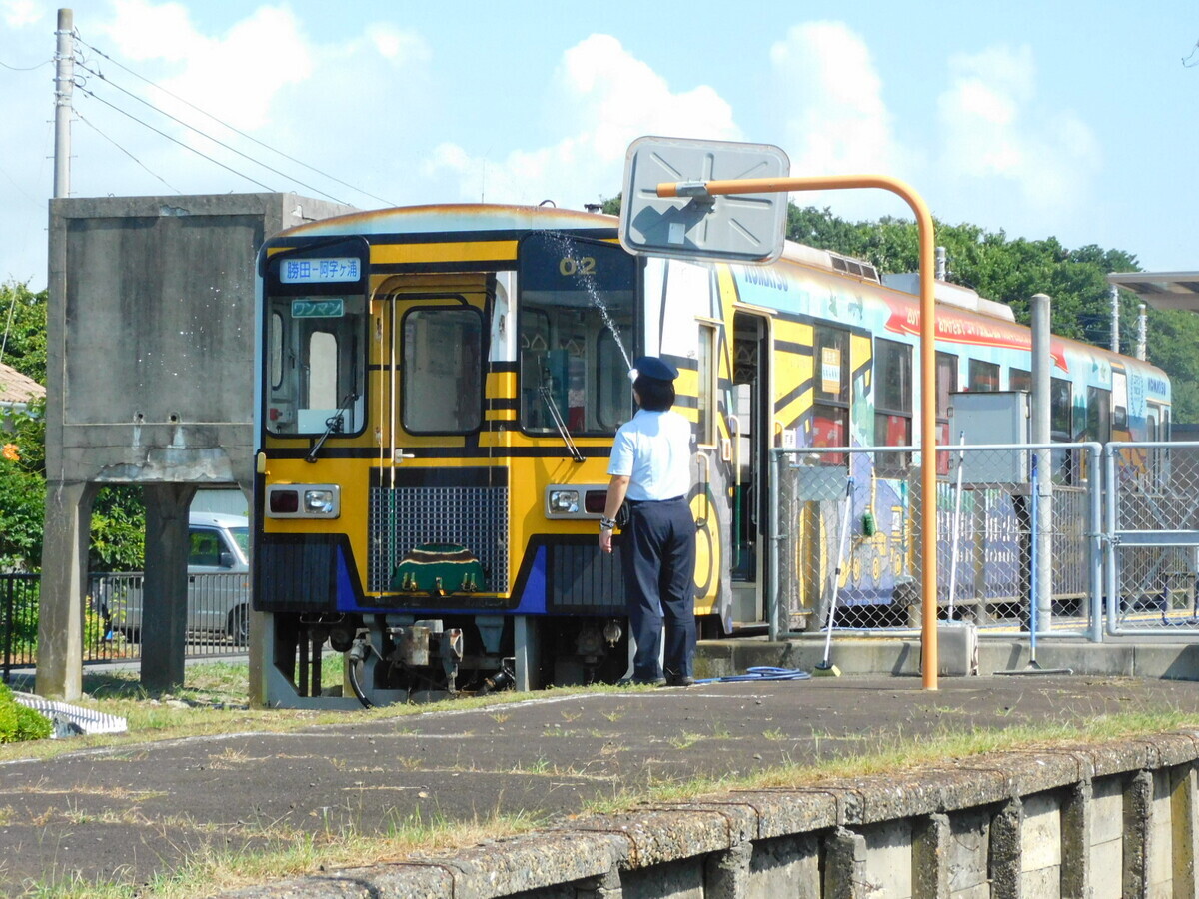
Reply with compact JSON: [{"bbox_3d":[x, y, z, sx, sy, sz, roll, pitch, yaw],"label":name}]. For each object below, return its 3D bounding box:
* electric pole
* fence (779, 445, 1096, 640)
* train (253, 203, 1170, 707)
[{"bbox_3d":[-6.809,-1.485,45.887,0.310,8.190,0.310,1,-2,0],"label":"electric pole"},{"bbox_3d":[2.003,0.562,21.800,2.030,1.180,0.070,0,-2,20],"label":"fence"},{"bbox_3d":[1.986,0.420,31.207,2.780,3.800,18.200,0,-2,19],"label":"train"}]

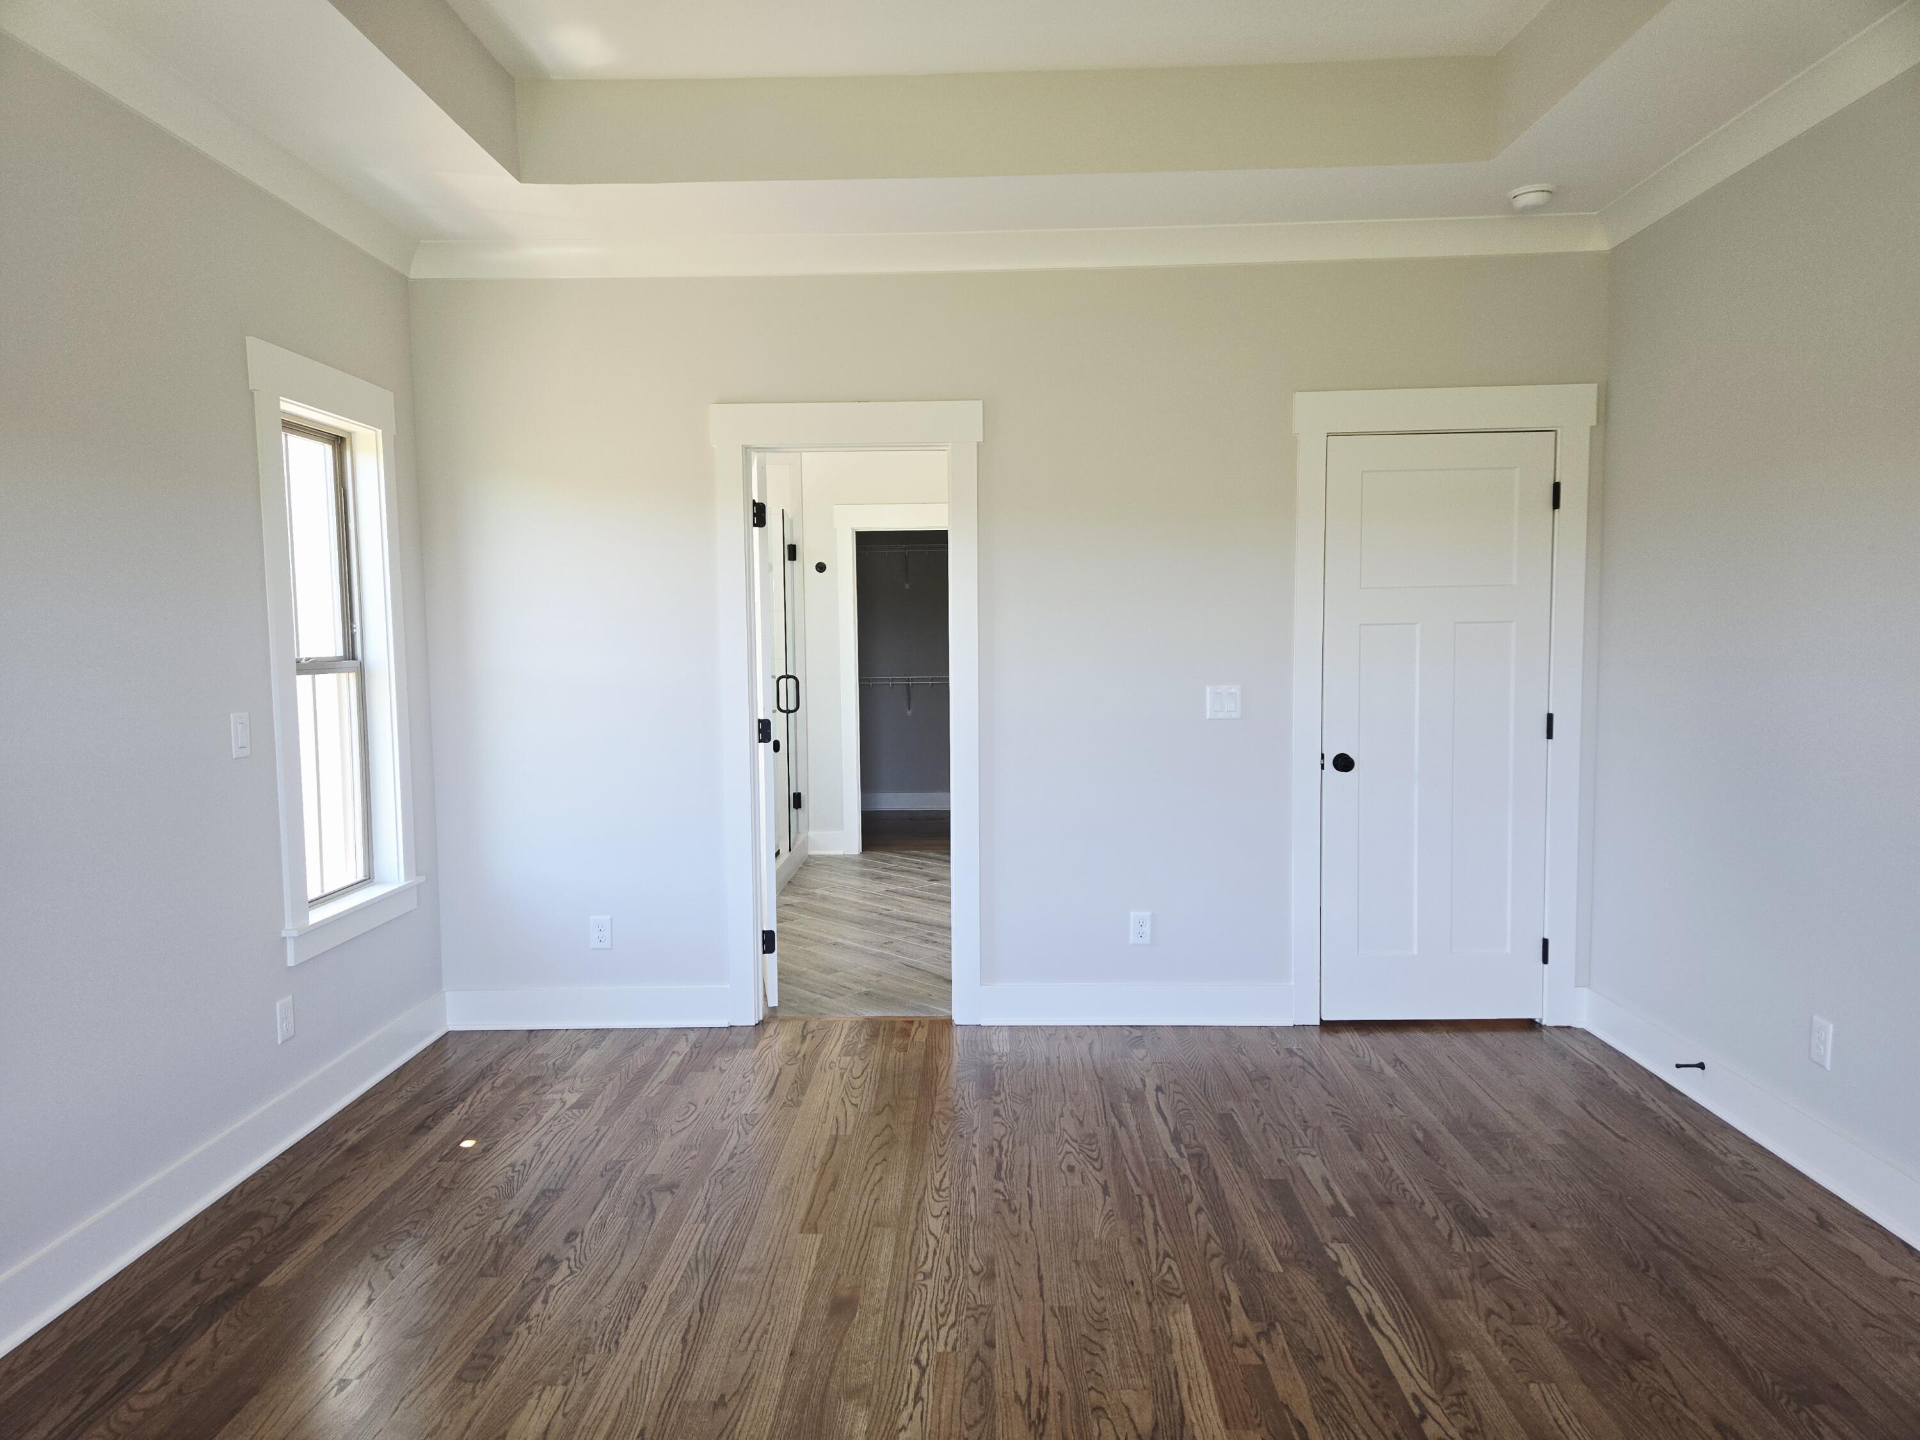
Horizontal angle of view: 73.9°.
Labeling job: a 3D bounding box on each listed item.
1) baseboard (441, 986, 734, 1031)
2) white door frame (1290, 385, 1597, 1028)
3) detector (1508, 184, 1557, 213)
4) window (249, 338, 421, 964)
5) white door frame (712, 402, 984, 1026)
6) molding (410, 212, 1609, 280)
[{"bbox_3d":[-1.336,1.033,4.569,1.034,0.154,0.024,-1,4,2],"label":"baseboard"},{"bbox_3d":[1.660,-0.024,4.457,1.012,2.201,0.120,-1,4,2],"label":"white door frame"},{"bbox_3d":[1.792,-1.624,3.989,0.141,0.051,0.141,-1,4,2],"label":"detector"},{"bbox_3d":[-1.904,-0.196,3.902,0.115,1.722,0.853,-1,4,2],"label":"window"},{"bbox_3d":[-0.375,0.000,4.525,0.941,2.196,0.136,-1,4,2],"label":"white door frame"},{"bbox_3d":[0.141,-1.598,4.315,4.072,0.107,0.065,-1,4,2],"label":"molding"}]

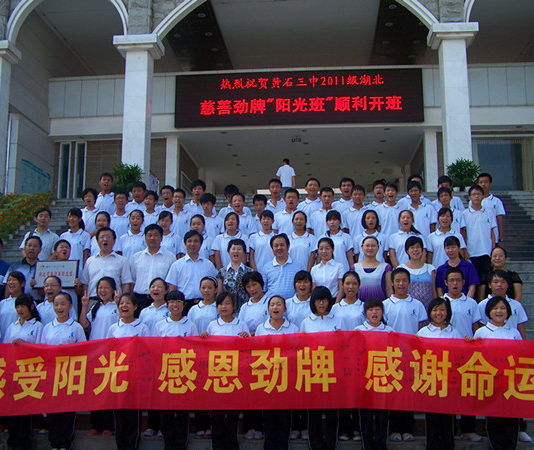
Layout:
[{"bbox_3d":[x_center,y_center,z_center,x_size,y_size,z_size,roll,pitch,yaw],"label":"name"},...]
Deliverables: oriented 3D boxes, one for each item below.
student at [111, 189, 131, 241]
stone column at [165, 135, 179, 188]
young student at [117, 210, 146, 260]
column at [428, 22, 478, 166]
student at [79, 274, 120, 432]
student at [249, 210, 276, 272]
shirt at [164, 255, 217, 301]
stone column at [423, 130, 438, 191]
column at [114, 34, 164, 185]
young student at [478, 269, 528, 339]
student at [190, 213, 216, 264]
[{"bbox_3d":[-1.965,0.372,8.791,0.460,1.688,0.290,0,-7,-3],"label":"student"},{"bbox_3d":[-3.707,-1.646,25.603,0.497,3.601,0.497,-1,-9,5],"label":"stone column"},{"bbox_3d":[-1.704,0.603,8.278,0.440,1.608,0.280,0,-9,0],"label":"young student"},{"bbox_3d":[5.819,-3.452,20.251,1.347,5.373,1.200,-1,-6,5],"label":"column"},{"bbox_3d":[-1.663,1.330,6.700,0.480,1.600,0.320,1,-8,-4],"label":"student"},{"bbox_3d":[-0.017,0.632,7.851,0.440,1.625,0.270,0,-6,3],"label":"student"},{"bbox_3d":[-0.818,0.573,7.185,0.550,0.530,0.290,0,-6,0],"label":"shirt"},{"bbox_3d":[6.189,-1.745,24.747,0.467,3.595,0.467,-1,-9,5],"label":"stone column"},{"bbox_3d":[-3.614,-2.997,18.429,1.151,4.462,0.850,-1,-7,5],"label":"column"},{"bbox_3d":[2.276,1.250,6.319,0.490,1.665,0.320,-2,-7,12],"label":"young student"},{"bbox_3d":[-0.807,0.662,7.922,0.440,1.580,0.270,0,-6,1],"label":"student"}]

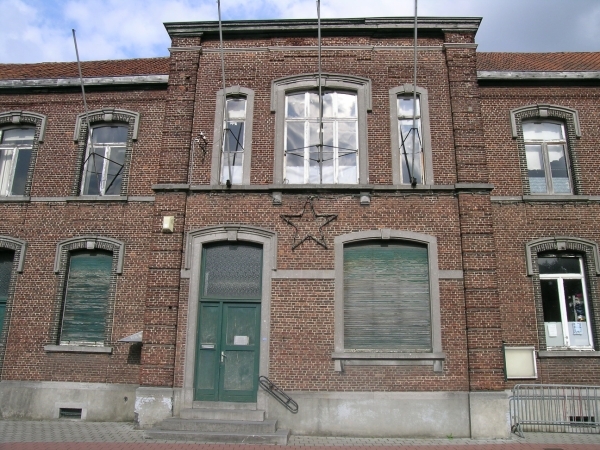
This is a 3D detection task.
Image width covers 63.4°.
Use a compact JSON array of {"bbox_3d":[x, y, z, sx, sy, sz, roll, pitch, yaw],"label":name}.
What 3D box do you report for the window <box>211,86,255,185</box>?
[{"bbox_3d":[-1.702,-2.316,12.541,1.010,2.760,0.240,0,-14,3],"label":"window"}]

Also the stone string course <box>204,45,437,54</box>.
[{"bbox_3d":[0.534,-4.638,12.833,6.490,0.160,0.160,0,-15,3],"label":"stone string course"}]

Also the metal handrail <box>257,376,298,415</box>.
[{"bbox_3d":[-0.474,3.731,10.653,0.890,0.760,0.140,0,-15,3],"label":"metal handrail"}]

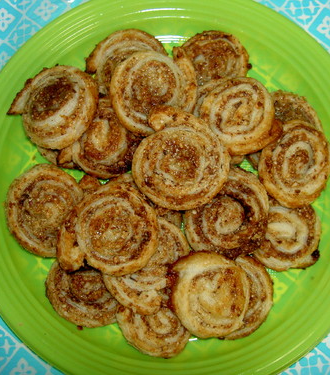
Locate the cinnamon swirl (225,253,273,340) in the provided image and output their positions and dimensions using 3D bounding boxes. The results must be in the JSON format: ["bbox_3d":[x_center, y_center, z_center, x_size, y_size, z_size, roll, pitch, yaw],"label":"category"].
[{"bbox_3d":[0.042,0.070,0.353,0.050,0.016,0.050,0,82,1],"label":"cinnamon swirl"}]

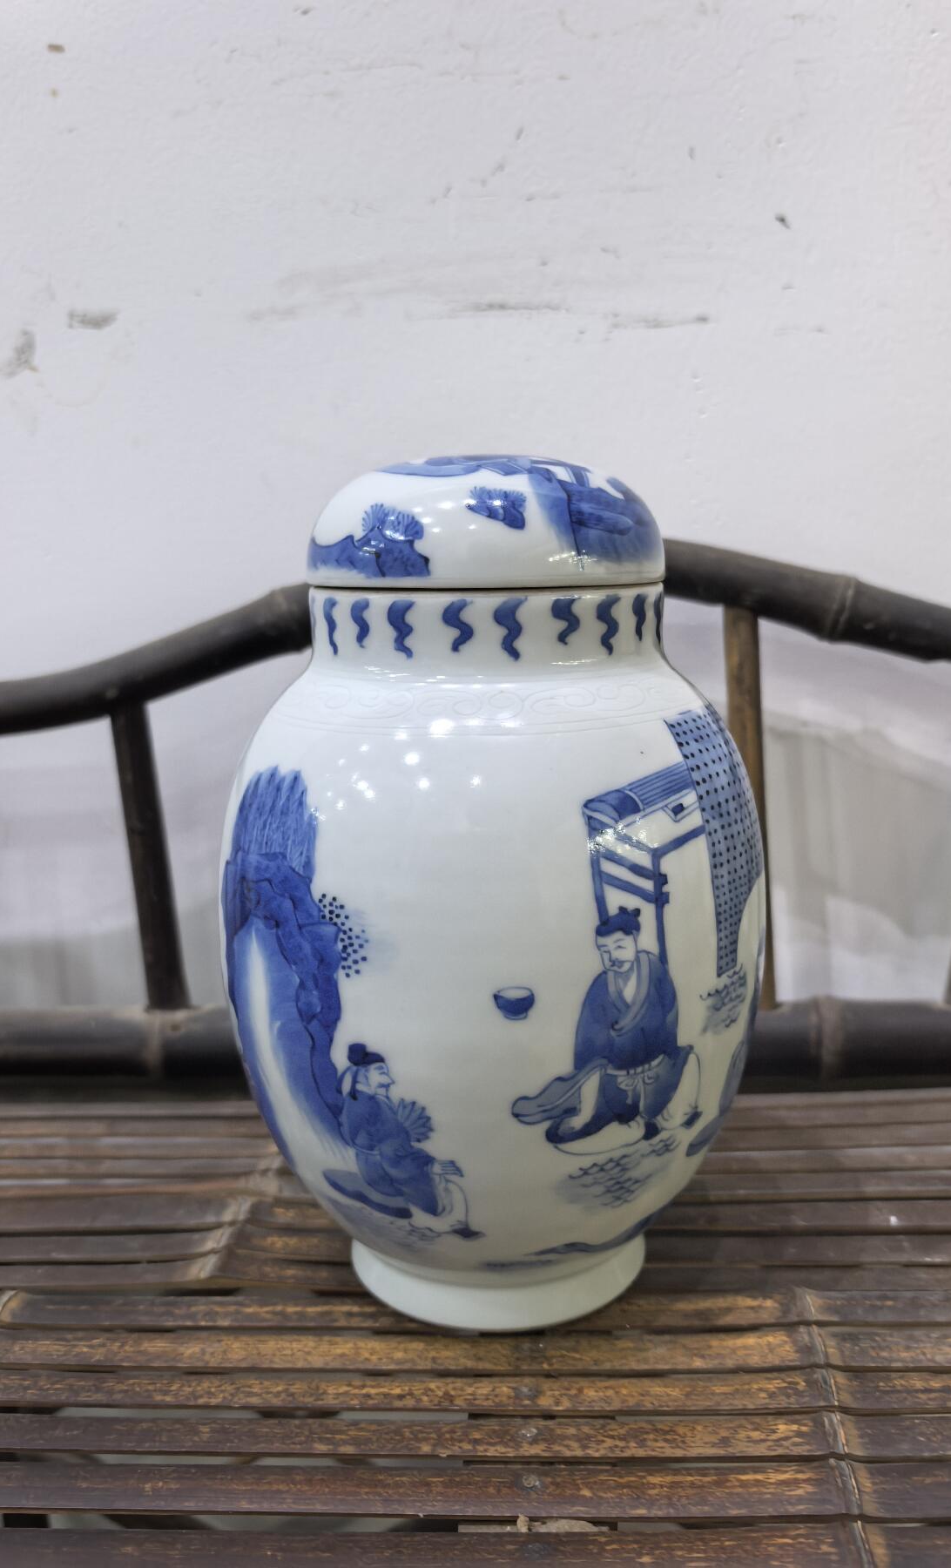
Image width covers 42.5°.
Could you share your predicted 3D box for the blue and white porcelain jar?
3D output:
[{"bbox_3d":[0.006,0.034,0.451,0.197,0.298,0.197,-1,10,0],"label":"blue and white porcelain jar"}]

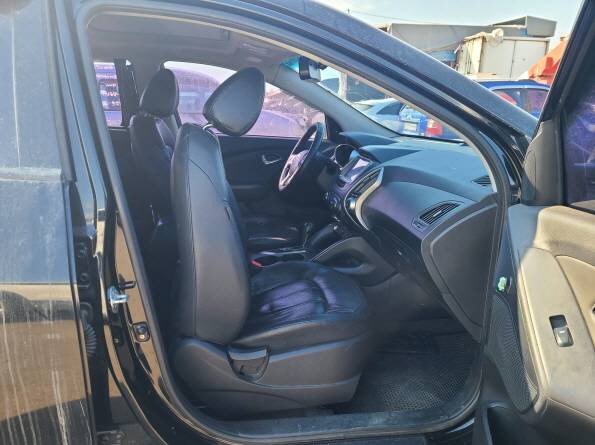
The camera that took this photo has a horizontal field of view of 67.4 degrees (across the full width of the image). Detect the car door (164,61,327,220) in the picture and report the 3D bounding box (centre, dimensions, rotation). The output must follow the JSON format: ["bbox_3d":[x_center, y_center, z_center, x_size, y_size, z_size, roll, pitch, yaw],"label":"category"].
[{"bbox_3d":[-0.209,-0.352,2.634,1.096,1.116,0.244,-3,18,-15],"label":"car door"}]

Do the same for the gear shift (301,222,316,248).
[{"bbox_3d":[0.044,0.046,2.004,0.076,0.122,0.061,-3,18,-15],"label":"gear shift"}]

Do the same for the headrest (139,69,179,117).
[{"bbox_3d":[-0.623,-0.583,2.005,0.132,0.213,0.274,8,15,-18],"label":"headrest"}]

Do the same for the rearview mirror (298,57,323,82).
[{"bbox_3d":[0.044,-0.597,1.778,0.056,0.081,0.249,0,17,-7],"label":"rearview mirror"}]

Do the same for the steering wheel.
[{"bbox_3d":[0.015,-0.327,2.263,0.091,0.388,0.388,26,9,-21],"label":"steering wheel"}]

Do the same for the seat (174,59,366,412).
[{"bbox_3d":[-0.105,0.039,1.530,0.650,1.076,0.538,-3,18,-15],"label":"seat"}]

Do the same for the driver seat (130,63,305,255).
[{"bbox_3d":[-0.367,-0.187,2.185,0.770,1.070,0.530,-1,17,-5],"label":"driver seat"}]

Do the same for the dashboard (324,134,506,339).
[{"bbox_3d":[0.402,-0.106,2.033,0.507,0.589,1.462,-3,18,-15],"label":"dashboard"}]

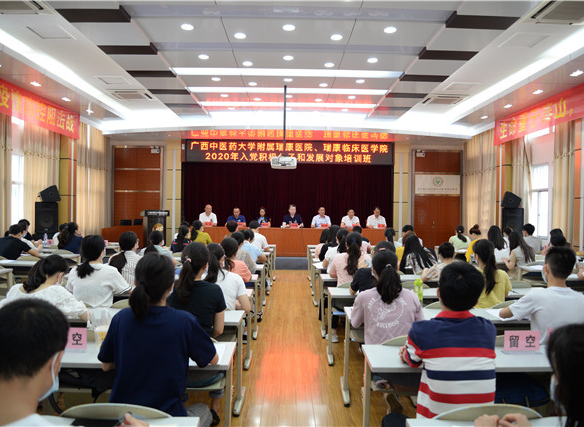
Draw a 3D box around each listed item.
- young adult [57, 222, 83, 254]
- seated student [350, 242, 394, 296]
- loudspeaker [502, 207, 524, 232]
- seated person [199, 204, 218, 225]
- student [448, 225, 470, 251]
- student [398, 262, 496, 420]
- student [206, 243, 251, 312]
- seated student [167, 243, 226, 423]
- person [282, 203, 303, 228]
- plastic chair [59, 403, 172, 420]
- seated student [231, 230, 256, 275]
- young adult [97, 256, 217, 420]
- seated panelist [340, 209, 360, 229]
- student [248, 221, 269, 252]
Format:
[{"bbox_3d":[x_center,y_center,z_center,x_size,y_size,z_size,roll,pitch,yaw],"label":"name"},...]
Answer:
[{"bbox_3d":[-4.041,0.784,7.852,0.460,1.241,0.640,1,0,11],"label":"young adult"},{"bbox_3d":[0.836,0.922,4.270,0.500,1.283,0.740,1,0,-6],"label":"seated student"},{"bbox_3d":[4.650,0.206,8.950,0.460,0.620,0.420,1,0,23],"label":"loudspeaker"},{"bbox_3d":[-2.396,0.467,12.180,0.520,1.360,0.650,1,0,-1],"label":"seated person"},{"bbox_3d":[3.982,0.909,10.151,0.500,1.270,0.720,1,0,-6],"label":"student"},{"bbox_3d":[0.771,0.905,2.150,0.480,1.330,0.720,1,0,0],"label":"student"},{"bbox_3d":[-0.612,0.915,4.050,0.460,1.269,0.720,1,0,3],"label":"student"},{"bbox_3d":[-0.705,0.881,3.150,0.460,1.343,0.720,1,0,2],"label":"seated student"},{"bbox_3d":[0.025,0.492,12.206,0.550,1.370,0.650,1,0,-1],"label":"person"},{"bbox_3d":[-0.757,1.168,2.072,0.470,0.770,0.530,1,0,-1],"label":"plastic chair"},{"bbox_3d":[-0.713,0.896,6.150,0.450,1.292,0.720,1,0,0],"label":"seated student"},{"bbox_3d":[-0.671,0.824,2.122,0.570,1.281,0.680,1,0,2],"label":"young adult"},{"bbox_3d":[1.693,0.547,12.224,0.530,1.300,0.650,1,0,-1],"label":"seated panelist"},{"bbox_3d":[-0.693,0.830,8.951,0.500,1.330,0.750,1,0,4],"label":"student"}]

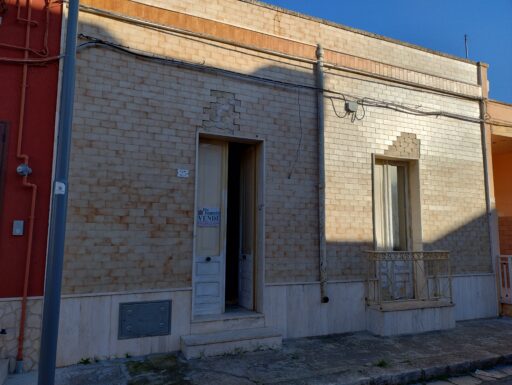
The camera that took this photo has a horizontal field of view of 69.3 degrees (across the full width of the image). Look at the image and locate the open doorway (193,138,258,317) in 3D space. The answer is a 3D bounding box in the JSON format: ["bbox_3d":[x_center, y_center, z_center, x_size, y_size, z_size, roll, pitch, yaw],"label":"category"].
[{"bbox_3d":[-0.441,0.541,5.867,1.104,2.740,0.340,3,-8,-23],"label":"open doorway"}]

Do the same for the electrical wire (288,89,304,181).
[{"bbox_3d":[0.681,-1.027,6.332,0.255,1.626,0.030,3,-8,-23],"label":"electrical wire"}]

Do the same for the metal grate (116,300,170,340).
[{"bbox_3d":[-1.506,1.742,5.070,0.699,0.472,0.035,3,-8,-23],"label":"metal grate"}]

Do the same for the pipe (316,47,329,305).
[{"bbox_3d":[1.140,-0.410,6.396,0.120,4.526,0.130,3,-8,-23],"label":"pipe"}]

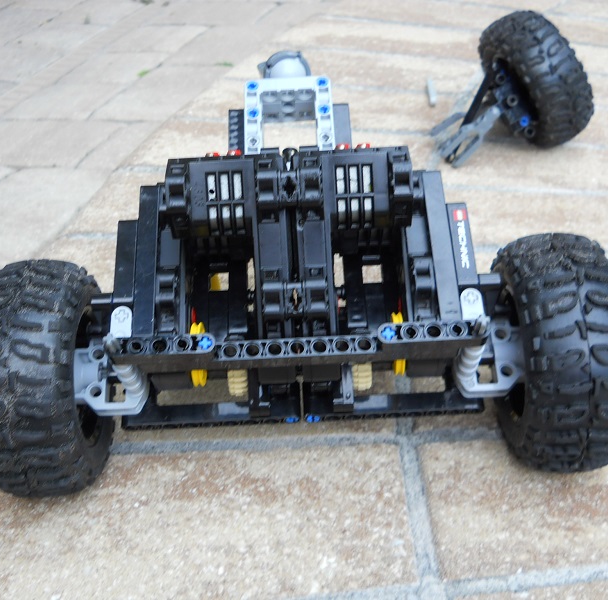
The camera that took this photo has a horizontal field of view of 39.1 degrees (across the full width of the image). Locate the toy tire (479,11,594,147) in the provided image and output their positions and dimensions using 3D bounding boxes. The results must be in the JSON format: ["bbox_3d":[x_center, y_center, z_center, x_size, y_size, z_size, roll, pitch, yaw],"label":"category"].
[{"bbox_3d":[0.157,-0.149,0.581,0.039,0.095,0.095,-31,39,3],"label":"toy tire"}]

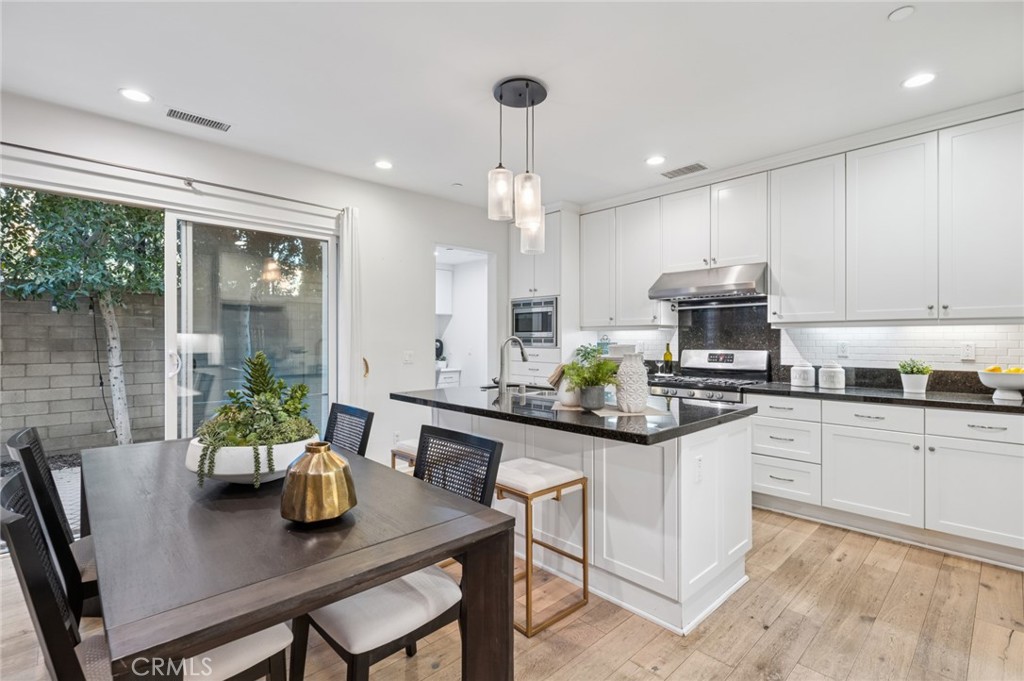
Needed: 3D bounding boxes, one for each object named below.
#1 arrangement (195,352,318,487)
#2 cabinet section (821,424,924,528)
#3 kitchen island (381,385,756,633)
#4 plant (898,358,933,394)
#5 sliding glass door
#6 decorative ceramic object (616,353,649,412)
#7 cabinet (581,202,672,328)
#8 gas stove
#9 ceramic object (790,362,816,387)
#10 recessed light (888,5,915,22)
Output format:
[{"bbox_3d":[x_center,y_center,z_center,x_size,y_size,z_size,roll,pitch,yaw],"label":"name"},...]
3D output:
[{"bbox_3d":[-0.957,0.282,1.746,0.460,0.460,0.460,0,0,-44],"label":"arrangement"},{"bbox_3d":[2.528,0.867,3.154,0.520,0.574,0.528,0,0,-45],"label":"cabinet section"},{"bbox_3d":[0.243,0.816,2.772,1.080,0.915,1.951,0,0,-44],"label":"kitchen island"},{"bbox_3d":[2.705,0.238,3.050,0.225,0.236,0.225,0,0,-44],"label":"plant"},{"bbox_3d":[-1.967,0.179,3.554,1.180,2.168,0.070,0,0,-44],"label":"sliding glass door"},{"bbox_3d":[0.622,0.213,2.366,0.162,0.287,0.162,0,0,-44],"label":"decorative ceramic object"},{"bbox_3d":[1.192,-0.747,4.764,0.330,1.230,0.945,0,0,-44],"label":"cabinet"},{"bbox_3d":[1.707,0.687,3.945,0.690,1.188,0.765,0,0,-44],"label":"gas stove"},{"bbox_3d":[2.317,0.264,3.620,0.155,0.206,0.155,0,0,-44],"label":"ceramic object"},{"bbox_3d":[1.720,-1.439,2.008,0.110,0.020,0.110,0,0,-44],"label":"recessed light"}]

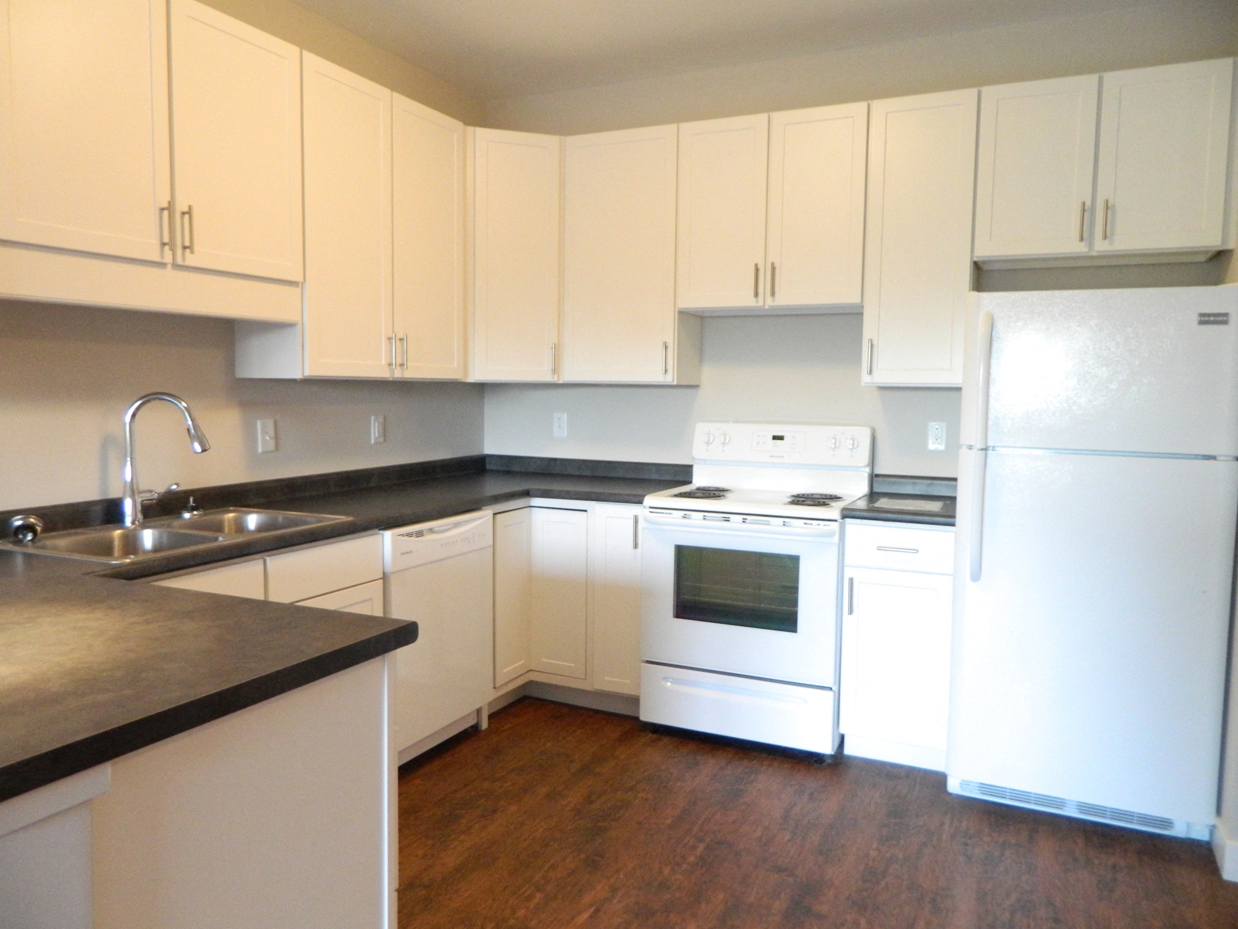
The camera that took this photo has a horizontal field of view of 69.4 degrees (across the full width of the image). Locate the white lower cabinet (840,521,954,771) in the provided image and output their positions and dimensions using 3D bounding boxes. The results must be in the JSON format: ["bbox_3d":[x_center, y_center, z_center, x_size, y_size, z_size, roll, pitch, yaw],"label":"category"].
[{"bbox_3d":[1.100,0.628,3.441,0.384,0.882,0.632,3,5,24],"label":"white lower cabinet"}]

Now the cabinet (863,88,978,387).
[{"bbox_3d":[1.176,-0.833,3.458,0.387,1.057,0.326,3,5,24],"label":"cabinet"}]

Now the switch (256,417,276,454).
[{"bbox_3d":[-1.270,-0.103,3.239,0.010,0.118,0.075,3,5,24],"label":"switch"}]

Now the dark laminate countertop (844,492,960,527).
[{"bbox_3d":[1.104,0.170,3.399,0.385,0.036,0.639,3,5,24],"label":"dark laminate countertop"}]

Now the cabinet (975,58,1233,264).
[{"bbox_3d":[1.700,-1.036,3.201,0.759,0.600,0.326,3,5,24],"label":"cabinet"}]

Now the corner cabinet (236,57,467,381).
[{"bbox_3d":[-0.983,-0.853,3.405,0.326,1.057,0.913,3,5,24],"label":"corner cabinet"}]

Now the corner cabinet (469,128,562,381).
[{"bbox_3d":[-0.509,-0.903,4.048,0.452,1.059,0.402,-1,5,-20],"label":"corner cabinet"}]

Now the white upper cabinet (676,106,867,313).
[{"bbox_3d":[0.655,-1.011,3.683,0.764,0.752,0.326,3,5,24],"label":"white upper cabinet"}]

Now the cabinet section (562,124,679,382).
[{"bbox_3d":[0.059,-0.876,3.902,0.533,1.041,0.318,3,5,25],"label":"cabinet section"}]

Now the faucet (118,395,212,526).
[{"bbox_3d":[-1.351,-0.015,2.700,0.262,0.392,0.128,1,5,3],"label":"faucet"}]

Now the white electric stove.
[{"bbox_3d":[0.561,0.446,3.641,0.766,1.198,0.663,3,5,24],"label":"white electric stove"}]

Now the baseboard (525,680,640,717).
[{"bbox_3d":[-0.154,0.971,3.783,0.562,0.112,0.018,3,5,24],"label":"baseboard"}]

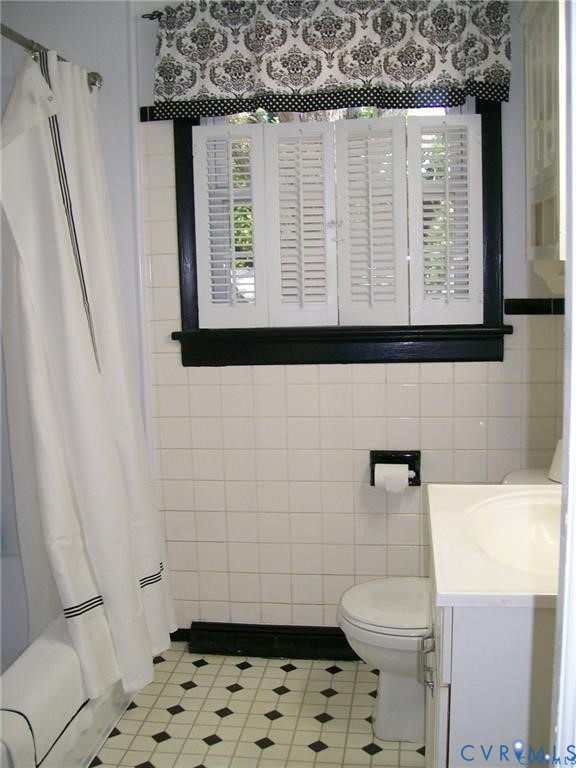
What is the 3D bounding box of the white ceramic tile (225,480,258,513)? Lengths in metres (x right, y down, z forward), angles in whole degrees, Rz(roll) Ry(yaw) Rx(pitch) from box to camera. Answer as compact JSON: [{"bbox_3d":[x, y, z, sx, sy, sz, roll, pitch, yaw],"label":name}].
[{"bbox_3d":[-0.158,0.383,2.724,0.108,0.108,0.009,0,8,8],"label":"white ceramic tile"}]

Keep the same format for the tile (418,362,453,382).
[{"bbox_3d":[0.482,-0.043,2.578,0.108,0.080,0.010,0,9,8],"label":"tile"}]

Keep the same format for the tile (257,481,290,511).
[{"bbox_3d":[-0.050,0.381,2.720,0.108,0.108,0.010,-1,8,8],"label":"tile"}]

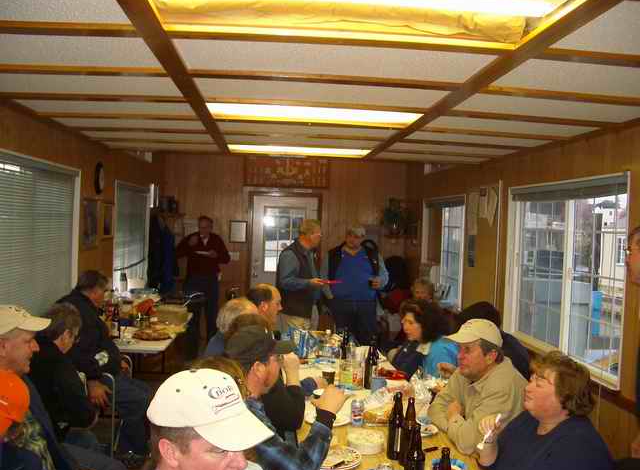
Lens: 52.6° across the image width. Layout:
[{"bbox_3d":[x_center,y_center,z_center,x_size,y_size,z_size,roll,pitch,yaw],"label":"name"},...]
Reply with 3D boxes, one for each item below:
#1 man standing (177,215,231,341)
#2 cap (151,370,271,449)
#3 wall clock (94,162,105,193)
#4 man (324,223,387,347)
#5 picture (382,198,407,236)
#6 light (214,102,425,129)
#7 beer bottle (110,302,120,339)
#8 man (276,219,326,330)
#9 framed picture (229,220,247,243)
[{"bbox_3d":[-1.395,0.617,7.727,0.630,1.710,0.430,2,1,-11],"label":"man standing"},{"bbox_3d":[-0.219,0.332,1.255,0.262,0.140,0.175,-4,0,33],"label":"cap"},{"bbox_3d":[-1.947,-0.503,5.714,0.050,0.300,0.300,2,1,-5],"label":"wall clock"},{"bbox_3d":[0.362,0.721,6.615,0.630,1.666,0.460,2,1,4],"label":"man"},{"bbox_3d":[1.069,-0.265,9.281,0.350,0.520,0.040,2,1,-5],"label":"picture"},{"bbox_3d":[-0.035,-0.721,3.876,1.230,0.065,0.540,2,1,-5],"label":"light"},{"bbox_3d":[-1.479,0.627,4.691,0.063,0.237,0.063,2,1,-5],"label":"beer bottle"},{"bbox_3d":[-0.187,0.696,6.169,0.470,1.691,0.500,2,1,13],"label":"man"},{"bbox_3d":[-1.144,-0.046,9.109,0.275,0.310,0.030,2,1,-5],"label":"framed picture"}]

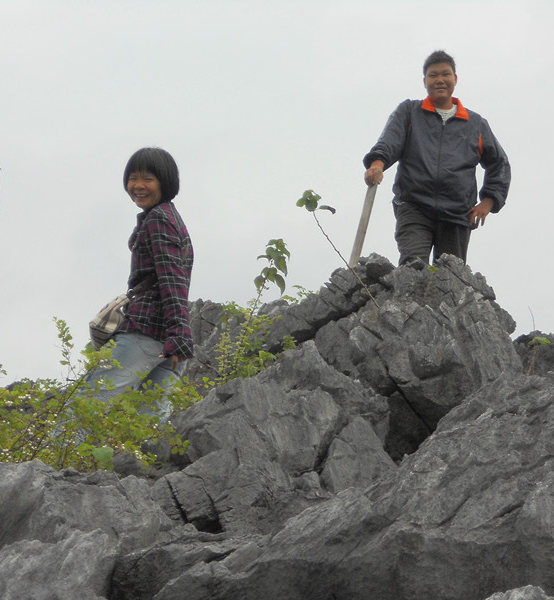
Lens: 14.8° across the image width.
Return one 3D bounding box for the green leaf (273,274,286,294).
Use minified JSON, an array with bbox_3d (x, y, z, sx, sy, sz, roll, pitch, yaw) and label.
[{"bbox_3d":[0.010,-0.060,8.200,0.046,0.077,0.030,0,-11,0],"label":"green leaf"}]

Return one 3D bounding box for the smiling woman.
[{"bbox_3d":[-0.556,0.123,7.500,0.550,1.360,0.470,2,-11,-12],"label":"smiling woman"}]

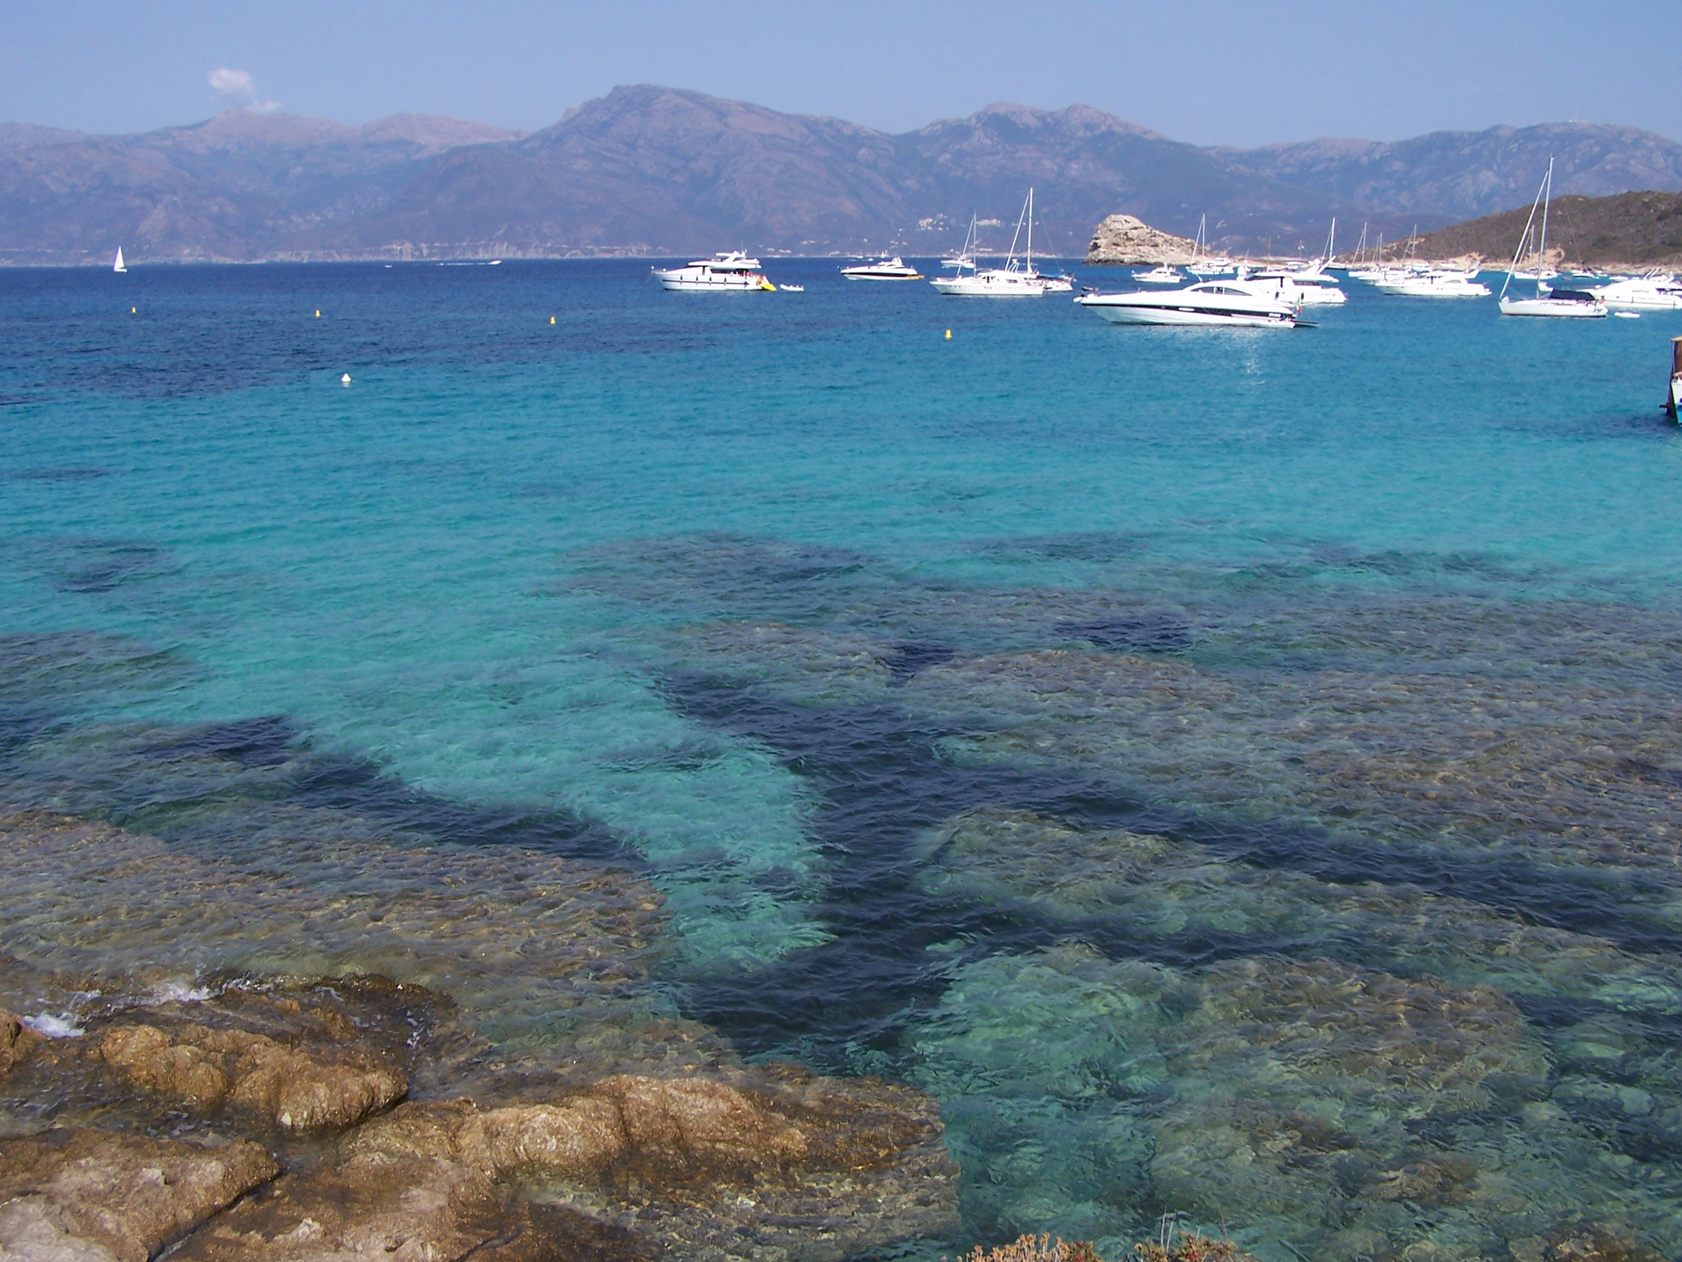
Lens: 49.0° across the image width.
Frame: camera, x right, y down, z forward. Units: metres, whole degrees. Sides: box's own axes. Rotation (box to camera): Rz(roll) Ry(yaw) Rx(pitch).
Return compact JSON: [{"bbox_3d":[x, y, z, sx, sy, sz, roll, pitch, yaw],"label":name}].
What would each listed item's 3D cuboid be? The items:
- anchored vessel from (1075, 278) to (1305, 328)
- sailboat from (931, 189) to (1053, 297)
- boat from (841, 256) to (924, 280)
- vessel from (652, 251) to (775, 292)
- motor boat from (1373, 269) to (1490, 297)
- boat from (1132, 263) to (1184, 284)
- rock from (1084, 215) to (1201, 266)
[{"bbox_3d":[28.660,-26.990,151.990,19.000,4.080,4.800,5,13,23],"label":"anchored vessel"},{"bbox_3d":[22.860,-56.090,267.630,19.180,15.720,5.000,1,12,7],"label":"sailboat"},{"bbox_3d":[9.760,-84.150,428.430,19.120,5.750,4.900,1,12,5],"label":"boat"},{"bbox_3d":[-20.790,-58.220,299.650,19.940,6.550,5.300,1,12,4],"label":"vessel"},{"bbox_3d":[89.740,-52.960,280.830,17.740,4.490,5.000,3,12,16],"label":"motor boat"},{"bbox_3d":[67.490,-75.880,392.700,11.100,4.330,3.800,3,12,14],"label":"boat"},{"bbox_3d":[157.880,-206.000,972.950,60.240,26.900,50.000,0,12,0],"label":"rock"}]

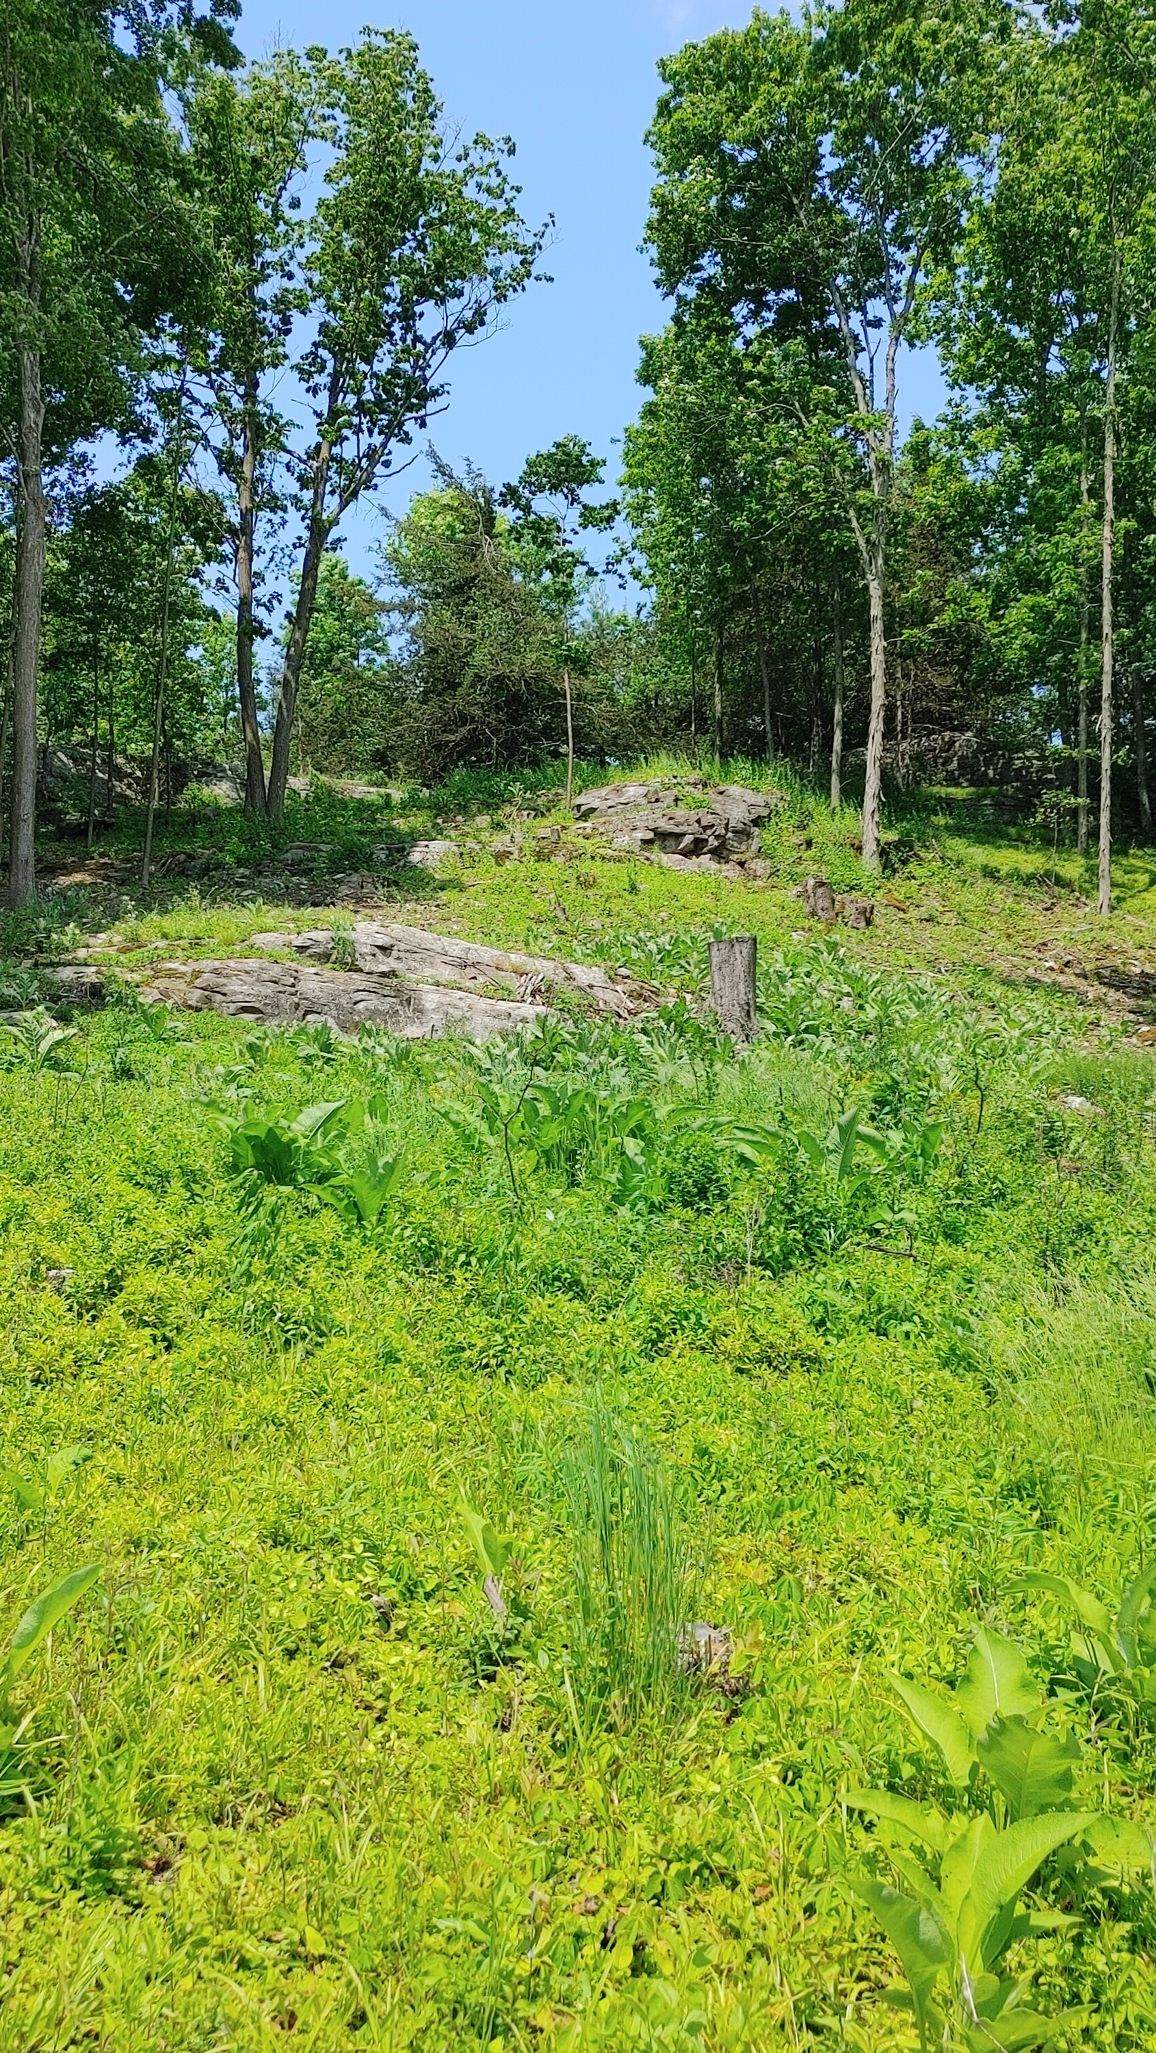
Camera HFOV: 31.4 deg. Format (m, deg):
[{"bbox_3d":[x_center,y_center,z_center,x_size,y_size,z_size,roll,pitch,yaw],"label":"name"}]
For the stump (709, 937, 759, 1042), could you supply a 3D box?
[{"bbox_3d":[1.253,-0.300,16.500,0.390,0.860,0.390,1,-3,0],"label":"stump"}]

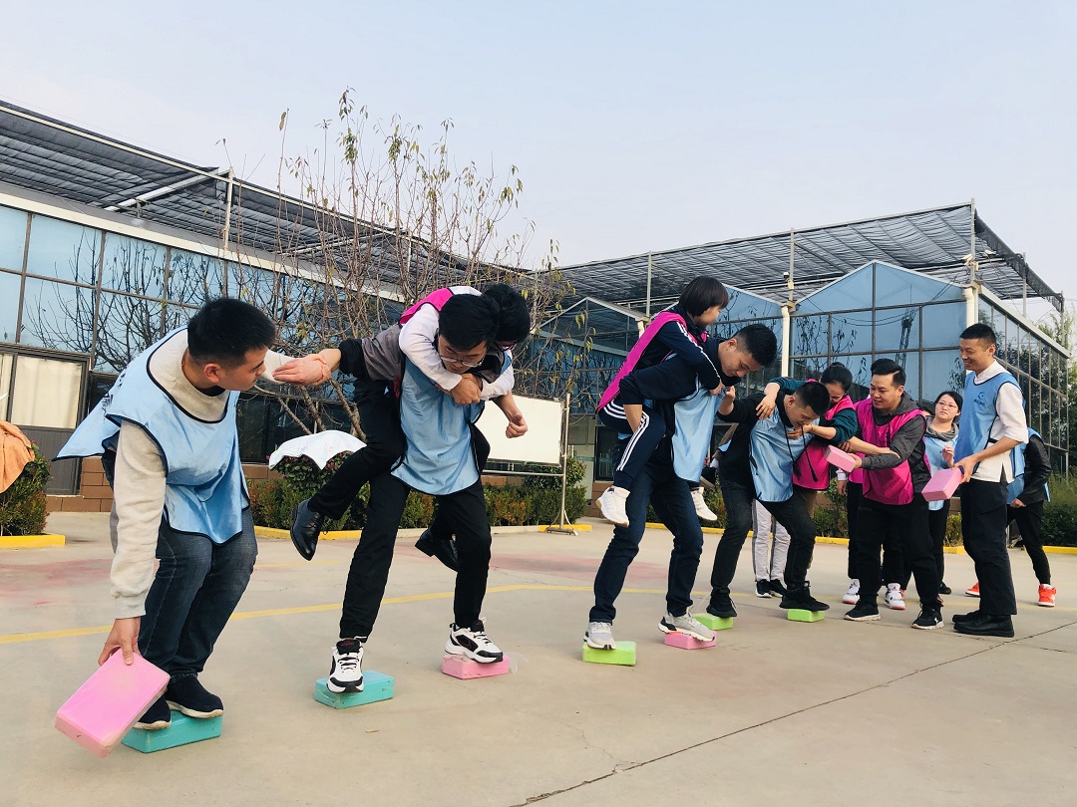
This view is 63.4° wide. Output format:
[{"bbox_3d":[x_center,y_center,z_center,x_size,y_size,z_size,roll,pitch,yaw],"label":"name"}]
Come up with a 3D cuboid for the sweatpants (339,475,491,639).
[{"bbox_3d":[-0.441,0.504,3.070,0.540,0.720,0.350,6,-6,-30],"label":"sweatpants"}]

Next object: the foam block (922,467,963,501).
[{"bbox_3d":[2.459,0.499,5.299,0.230,0.072,0.150,-41,13,-31],"label":"foam block"}]

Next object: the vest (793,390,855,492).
[{"bbox_3d":[1.638,0.213,5.100,0.380,0.550,0.270,6,11,-15],"label":"vest"}]

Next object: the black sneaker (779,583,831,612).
[{"bbox_3d":[1.574,1.140,5.131,0.290,0.140,0.105,0,-6,26],"label":"black sneaker"}]

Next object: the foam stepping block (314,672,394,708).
[{"bbox_3d":[-0.622,0.967,2.953,0.143,0.070,0.218,-2,-6,43],"label":"foam stepping block"}]

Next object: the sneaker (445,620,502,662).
[{"bbox_3d":[-0.242,0.886,3.255,0.108,0.128,0.280,8,-7,-43],"label":"sneaker"}]

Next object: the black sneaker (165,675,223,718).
[{"bbox_3d":[-1.017,0.832,2.549,0.100,0.110,0.275,7,-6,-44],"label":"black sneaker"}]

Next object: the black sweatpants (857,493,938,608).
[{"bbox_3d":[2.186,0.810,5.298,0.350,0.900,0.480,7,-6,-44],"label":"black sweatpants"}]

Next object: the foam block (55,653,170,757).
[{"bbox_3d":[-1.085,0.762,2.229,0.150,0.072,0.230,30,38,4],"label":"foam block"}]

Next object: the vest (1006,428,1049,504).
[{"bbox_3d":[3.520,0.465,6.400,0.280,0.560,0.400,5,-5,-30],"label":"vest"}]

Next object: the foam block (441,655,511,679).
[{"bbox_3d":[-0.235,0.989,3.296,0.214,0.066,0.138,7,-7,-39],"label":"foam block"}]

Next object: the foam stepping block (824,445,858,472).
[{"bbox_3d":[1.789,0.329,5.171,0.150,0.072,0.230,26,13,10],"label":"foam stepping block"}]

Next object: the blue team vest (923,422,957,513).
[{"bbox_3d":[3.056,0.487,6.600,0.400,0.630,0.270,1,-5,14],"label":"blue team vest"}]

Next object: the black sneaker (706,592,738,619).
[{"bbox_3d":[1.029,1.124,4.908,0.110,0.125,0.300,3,-5,-7],"label":"black sneaker"}]

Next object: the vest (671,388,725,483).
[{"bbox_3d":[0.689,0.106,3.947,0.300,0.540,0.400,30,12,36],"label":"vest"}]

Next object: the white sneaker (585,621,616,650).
[{"bbox_3d":[0.276,1.017,3.901,0.105,0.115,0.290,3,-5,-10],"label":"white sneaker"}]

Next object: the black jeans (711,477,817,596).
[{"bbox_3d":[1.249,0.734,4.840,0.570,0.650,0.380,6,-6,-40],"label":"black jeans"}]

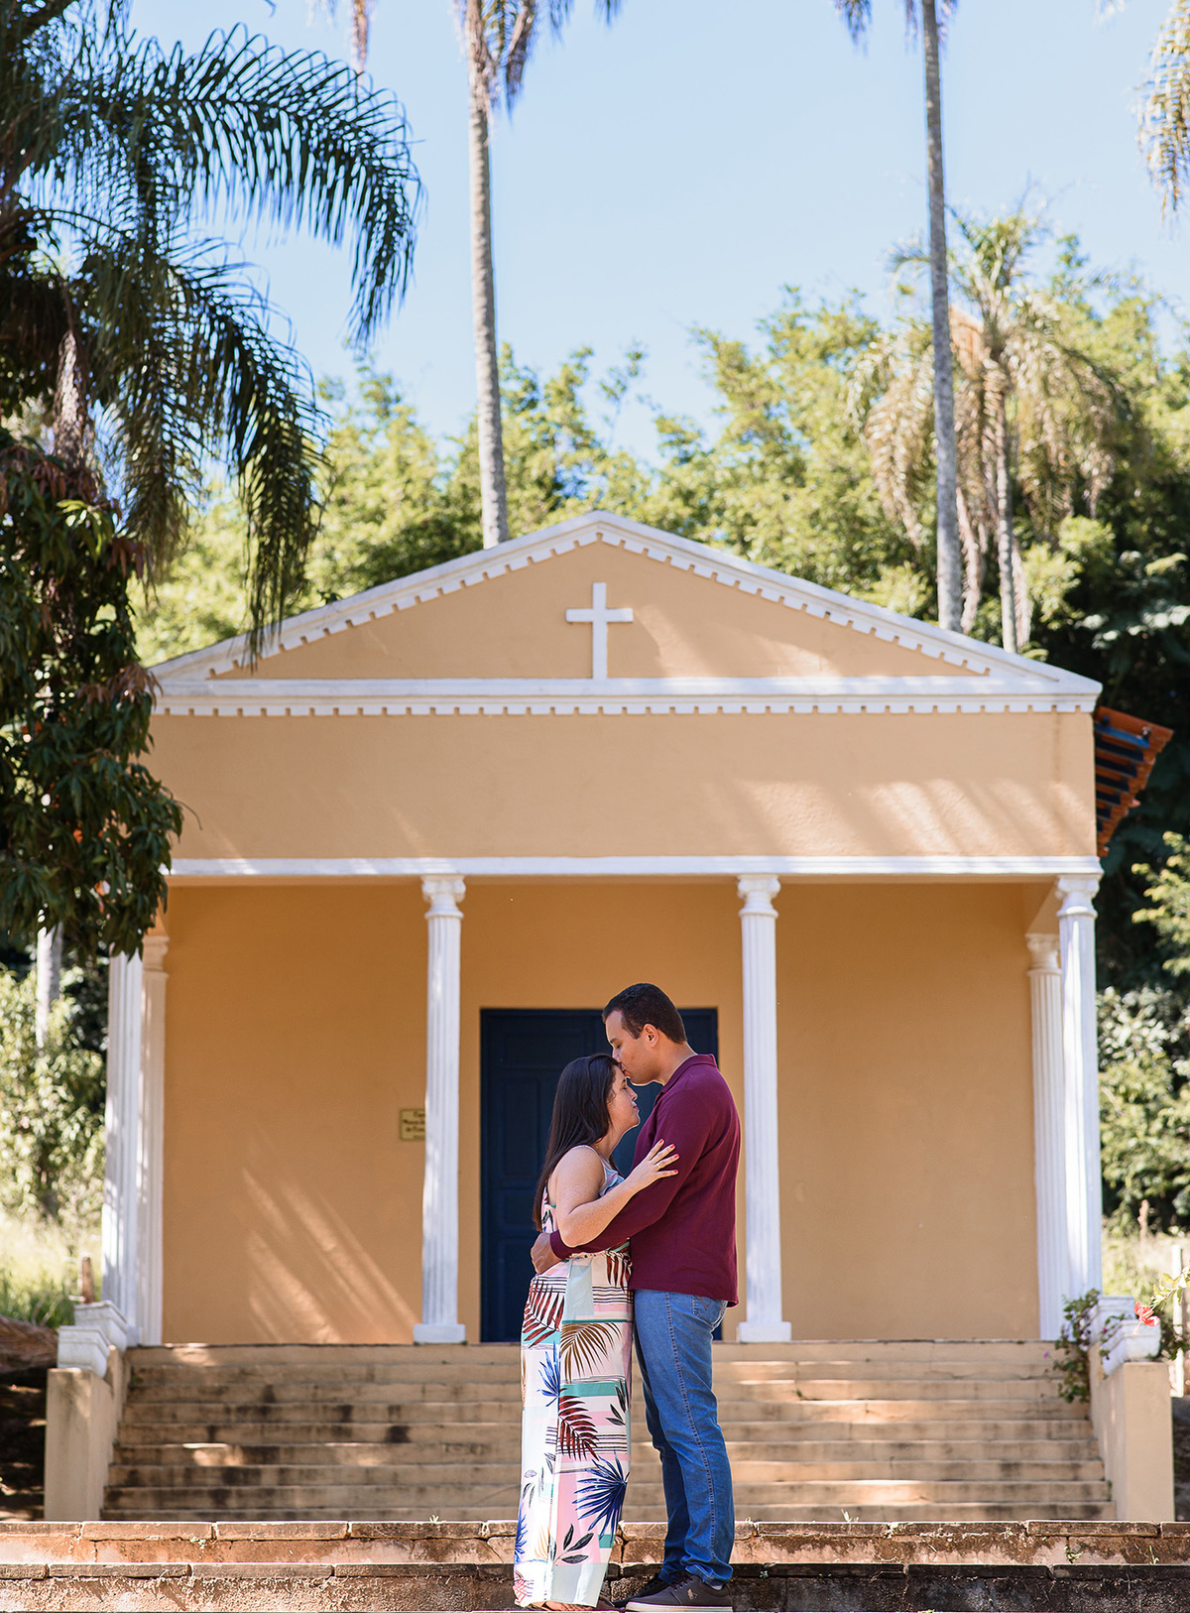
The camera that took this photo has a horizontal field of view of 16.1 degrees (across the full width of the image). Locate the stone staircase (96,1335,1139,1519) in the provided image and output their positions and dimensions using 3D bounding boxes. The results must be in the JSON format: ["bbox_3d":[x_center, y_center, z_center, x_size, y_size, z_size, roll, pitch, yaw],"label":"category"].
[{"bbox_3d":[0.075,4.328,28.302,6.700,1.700,2.500,0,-13,0],"label":"stone staircase"}]

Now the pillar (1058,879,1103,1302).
[{"bbox_3d":[3.505,2.173,30.288,0.380,3.380,0.380,0,-13,0],"label":"pillar"}]

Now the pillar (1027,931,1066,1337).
[{"bbox_3d":[3.497,2.623,32.236,0.372,3.380,0.372,0,-13,0],"label":"pillar"}]

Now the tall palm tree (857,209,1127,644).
[{"bbox_3d":[5.145,-0.495,53.482,3.400,15.000,3.400,0,-13,0],"label":"tall palm tree"}]

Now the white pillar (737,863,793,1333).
[{"bbox_3d":[1.204,2.178,30.286,0.380,3.380,0.380,0,-13,0],"label":"white pillar"}]

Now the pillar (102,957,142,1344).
[{"bbox_3d":[-3.402,2.189,30.284,0.380,3.380,0.380,0,-13,0],"label":"pillar"}]

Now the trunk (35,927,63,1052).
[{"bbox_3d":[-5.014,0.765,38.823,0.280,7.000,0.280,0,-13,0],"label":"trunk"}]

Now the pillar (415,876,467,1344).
[{"bbox_3d":[-1.099,2.184,30.285,0.380,3.380,0.380,0,-13,0],"label":"pillar"}]

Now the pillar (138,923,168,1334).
[{"bbox_3d":[-3.428,2.639,32.232,0.372,3.380,0.372,0,-13,0],"label":"pillar"}]

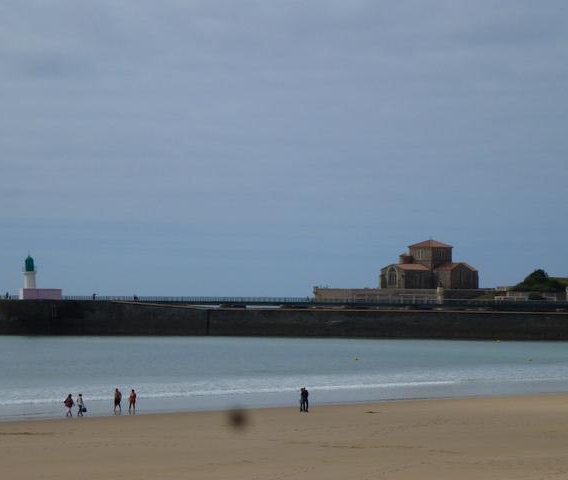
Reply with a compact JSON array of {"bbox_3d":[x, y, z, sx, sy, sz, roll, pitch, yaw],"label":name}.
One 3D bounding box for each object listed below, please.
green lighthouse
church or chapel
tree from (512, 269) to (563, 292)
[{"bbox_3d":[-59.562,7.723,675.000,3.100,8.700,3.100,1,-1,0],"label":"green lighthouse"},{"bbox_3d":[47.604,7.793,951.412,26.800,16.600,30.800,0,-2,42],"label":"church or chapel"},{"bbox_3d":[85.151,13.551,965.000,17.000,8.000,13.000,1,-1,0],"label":"tree"}]

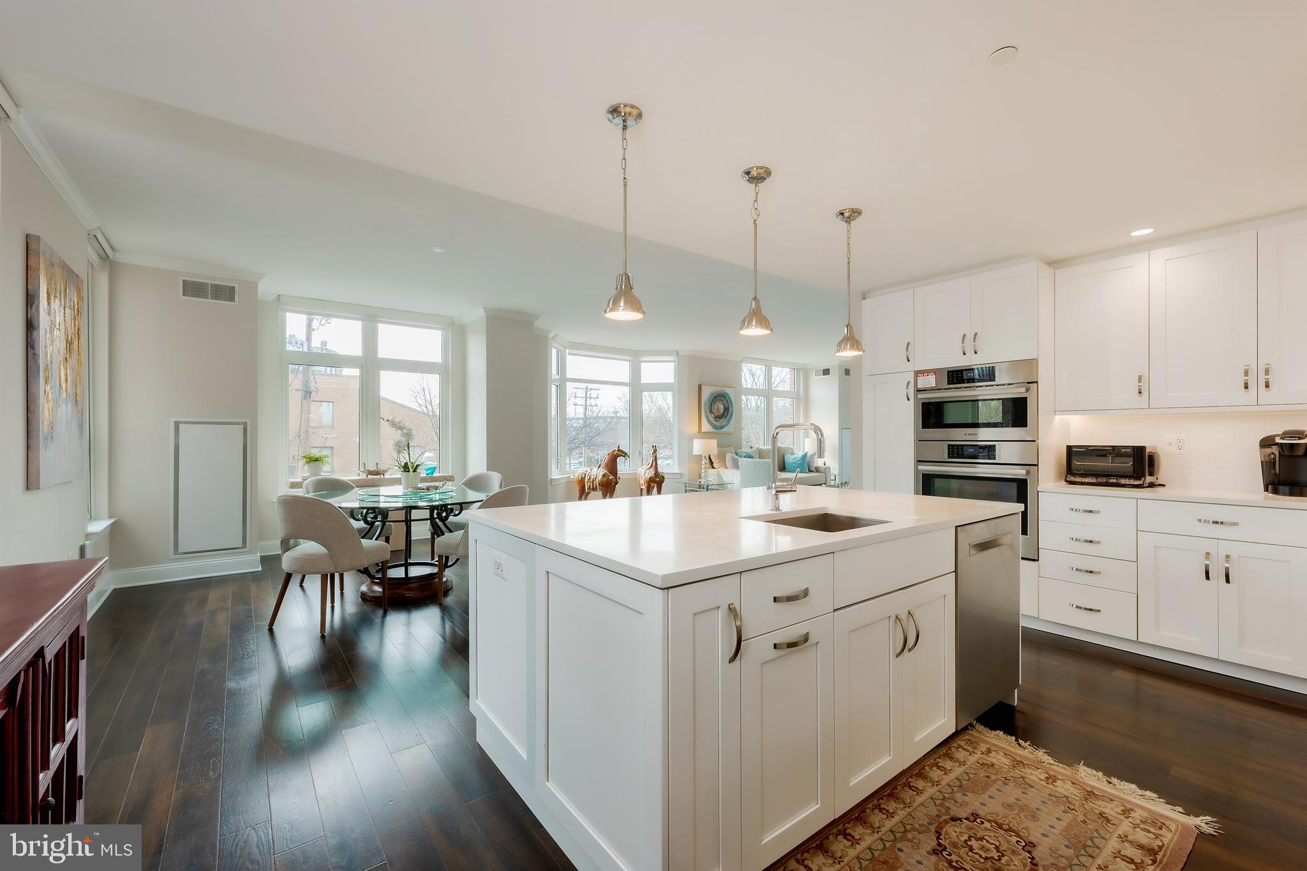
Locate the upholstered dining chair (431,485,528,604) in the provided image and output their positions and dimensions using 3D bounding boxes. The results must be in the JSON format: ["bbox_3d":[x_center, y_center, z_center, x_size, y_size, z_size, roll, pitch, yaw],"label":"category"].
[{"bbox_3d":[-1.280,0.809,3.870,0.580,0.860,0.540,0,0,18],"label":"upholstered dining chair"}]

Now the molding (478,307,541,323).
[{"bbox_3d":[-1.711,-1.439,6.154,0.728,0.090,0.080,0,0,-36],"label":"molding"}]

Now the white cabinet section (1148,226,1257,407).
[{"bbox_3d":[3.166,-0.618,2.929,0.330,0.914,0.411,0,0,-39],"label":"white cabinet section"}]

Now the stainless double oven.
[{"bbox_3d":[2.356,0.151,3.611,0.580,1.248,0.742,0,0,-39],"label":"stainless double oven"}]

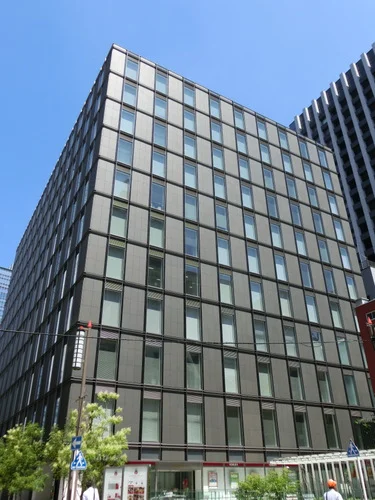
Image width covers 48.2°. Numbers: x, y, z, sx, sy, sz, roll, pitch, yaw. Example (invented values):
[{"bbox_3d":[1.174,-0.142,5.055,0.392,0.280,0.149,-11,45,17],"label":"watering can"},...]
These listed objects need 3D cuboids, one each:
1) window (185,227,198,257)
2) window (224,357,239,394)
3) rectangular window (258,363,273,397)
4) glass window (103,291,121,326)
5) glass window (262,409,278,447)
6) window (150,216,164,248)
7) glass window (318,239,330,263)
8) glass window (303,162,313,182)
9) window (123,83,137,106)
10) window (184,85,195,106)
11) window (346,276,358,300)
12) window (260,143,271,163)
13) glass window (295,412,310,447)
[{"bbox_3d":[0.392,-0.774,38.997,1.300,2.850,0.150,15,-33,-26],"label":"window"},{"bbox_3d":[3.554,10.147,33.951,1.382,2.800,0.150,15,-33,-26],"label":"window"},{"bbox_3d":[6.782,11.223,36.554,1.300,2.850,0.150,15,-33,-26],"label":"rectangular window"},{"bbox_3d":[-5.751,4.345,31.877,1.370,2.850,0.150,15,-33,-26],"label":"glass window"},{"bbox_3d":[6.739,14.498,34.669,1.320,2.900,0.150,15,-33,-26],"label":"glass window"},{"bbox_3d":[-2.681,-1.585,37.398,1.300,2.850,0.150,15,-33,-26],"label":"window"},{"bbox_3d":[15.911,0.239,48.749,1.370,2.850,0.150,15,-33,-26],"label":"glass window"},{"bbox_3d":[15.643,-9.833,53.806,1.280,2.860,0.150,15,-33,-26],"label":"glass window"},{"bbox_3d":[-5.869,-15.749,42.862,1.280,2.860,0.150,15,-33,-26],"label":"window"},{"bbox_3d":[0.226,-17.819,48.418,1.300,2.850,0.150,15,-33,-26],"label":"window"},{"bbox_3d":[19.231,4.412,49.078,1.380,2.840,0.180,15,-33,-26],"label":"window"},{"bbox_3d":[9.584,-11.619,51.207,1.370,2.850,0.150,15,-33,-26],"label":"window"},{"bbox_3d":[9.989,15.624,36.562,1.400,2.800,0.180,15,-33,-26],"label":"glass window"}]

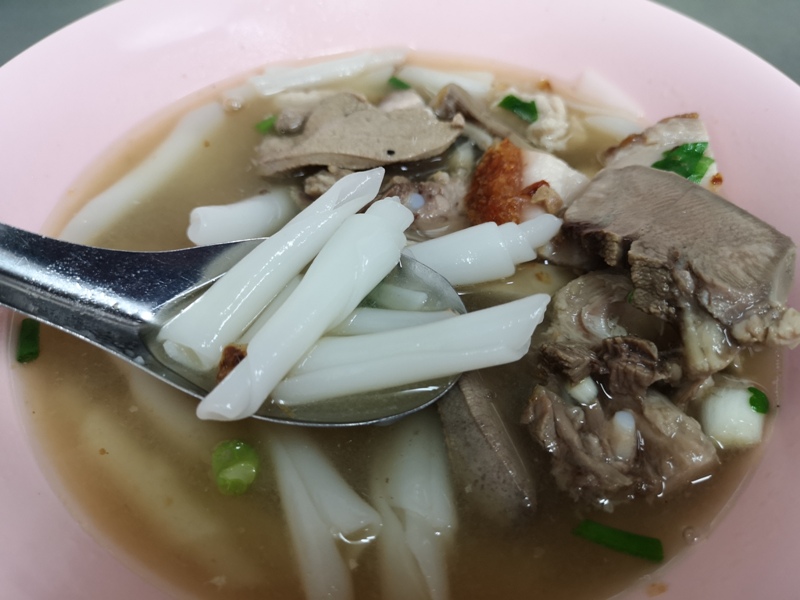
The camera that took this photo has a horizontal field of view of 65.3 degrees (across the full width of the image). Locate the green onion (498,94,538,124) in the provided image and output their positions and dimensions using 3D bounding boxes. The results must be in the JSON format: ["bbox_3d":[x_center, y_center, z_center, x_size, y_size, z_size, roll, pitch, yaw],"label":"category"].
[{"bbox_3d":[0.031,-0.050,0.164,0.010,0.004,0.005,16,55,13],"label":"green onion"}]

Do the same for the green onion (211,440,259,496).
[{"bbox_3d":[-0.029,0.030,0.110,0.008,0.006,0.008,0,53,1],"label":"green onion"}]

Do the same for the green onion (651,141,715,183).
[{"bbox_3d":[0.063,-0.031,0.140,0.013,0.005,0.009,2,53,3],"label":"green onion"}]

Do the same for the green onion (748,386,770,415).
[{"bbox_3d":[0.065,0.018,0.112,0.003,0.003,0.004,-17,54,-12],"label":"green onion"}]

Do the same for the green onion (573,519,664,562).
[{"bbox_3d":[0.036,0.040,0.103,0.013,0.003,0.003,15,54,12],"label":"green onion"}]

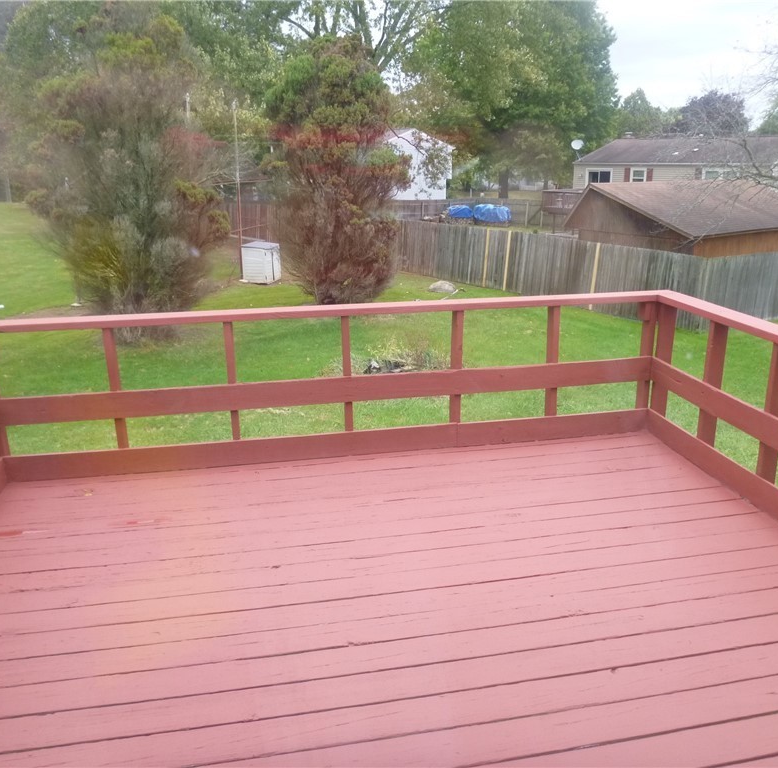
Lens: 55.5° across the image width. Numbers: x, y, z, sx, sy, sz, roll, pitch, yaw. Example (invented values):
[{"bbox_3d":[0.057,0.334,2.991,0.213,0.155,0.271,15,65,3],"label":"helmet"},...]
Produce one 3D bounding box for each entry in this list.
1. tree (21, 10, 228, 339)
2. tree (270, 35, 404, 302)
[{"bbox_3d":[-6.182,-4.722,17.366,4.690,7.260,4.690,-6,18,-18],"label":"tree"},{"bbox_3d":[-1.518,-6.152,21.747,4.010,7.440,4.010,-1,17,-4],"label":"tree"}]

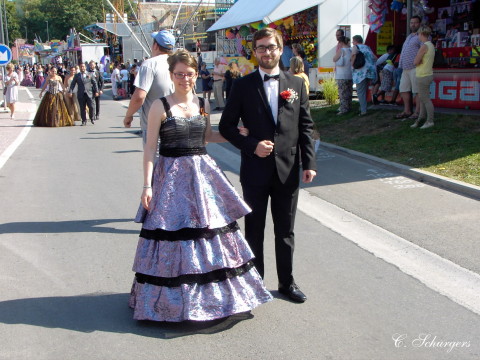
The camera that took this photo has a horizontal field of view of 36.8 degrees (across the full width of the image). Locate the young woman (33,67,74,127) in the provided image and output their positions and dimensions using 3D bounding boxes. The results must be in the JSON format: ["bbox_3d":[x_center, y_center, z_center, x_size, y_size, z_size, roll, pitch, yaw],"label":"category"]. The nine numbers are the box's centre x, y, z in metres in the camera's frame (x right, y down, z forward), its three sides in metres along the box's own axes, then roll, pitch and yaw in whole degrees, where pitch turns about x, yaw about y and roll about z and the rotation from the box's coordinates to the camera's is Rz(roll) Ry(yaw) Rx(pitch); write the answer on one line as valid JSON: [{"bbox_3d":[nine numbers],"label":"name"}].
[{"bbox_3d":[-5.380,-2.425,20.800,1.180,1.660,1.050,-3,9,-12],"label":"young woman"}]

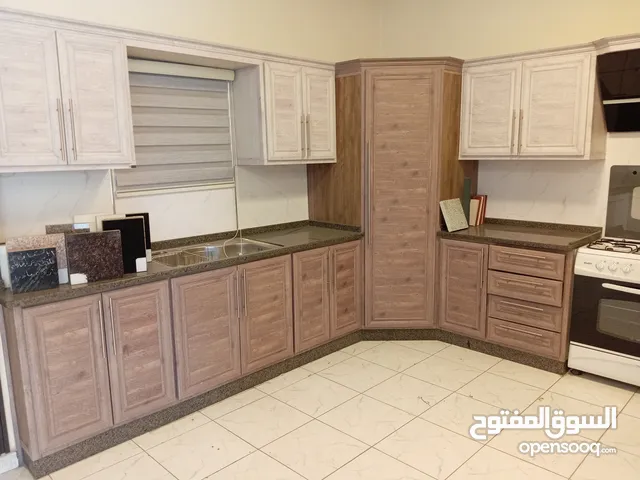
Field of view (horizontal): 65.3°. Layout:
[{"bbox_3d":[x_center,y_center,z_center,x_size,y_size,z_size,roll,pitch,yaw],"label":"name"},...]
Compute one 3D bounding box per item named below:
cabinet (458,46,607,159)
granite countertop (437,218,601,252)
[{"bbox_3d":[1.512,-0.909,3.575,0.924,0.659,0.322,8,13,44],"label":"cabinet"},{"bbox_3d":[1.429,-0.047,3.614,0.914,0.110,0.608,8,13,44],"label":"granite countertop"}]

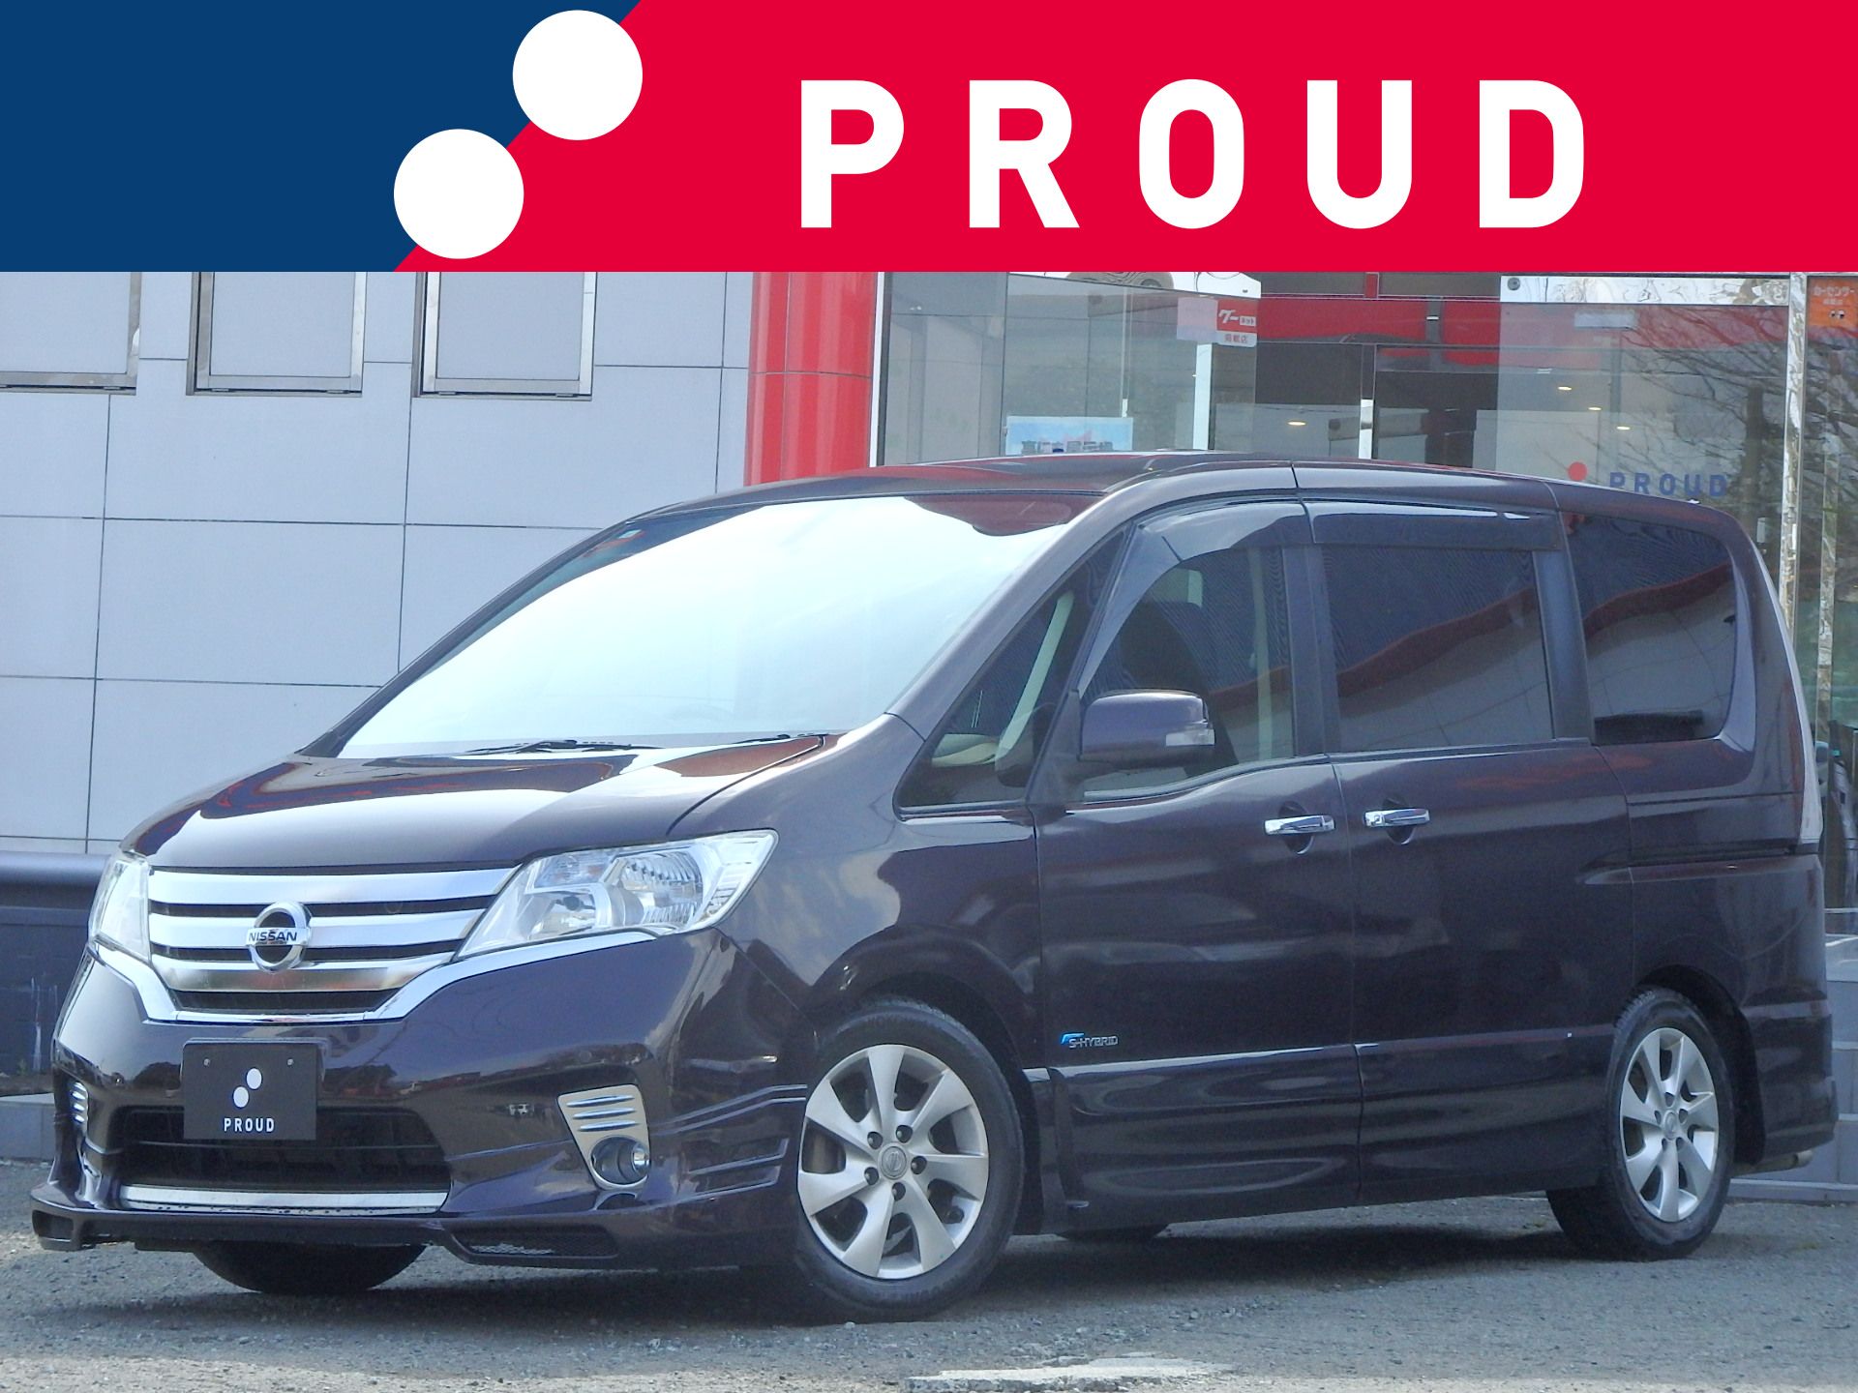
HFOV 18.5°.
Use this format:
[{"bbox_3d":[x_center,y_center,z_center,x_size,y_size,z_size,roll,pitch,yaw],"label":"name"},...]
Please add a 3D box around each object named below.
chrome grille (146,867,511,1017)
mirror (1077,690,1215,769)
[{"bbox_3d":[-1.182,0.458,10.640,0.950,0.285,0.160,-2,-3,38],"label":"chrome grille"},{"bbox_3d":[0.422,0.063,11.060,0.240,0.155,0.160,-2,-4,38],"label":"mirror"}]

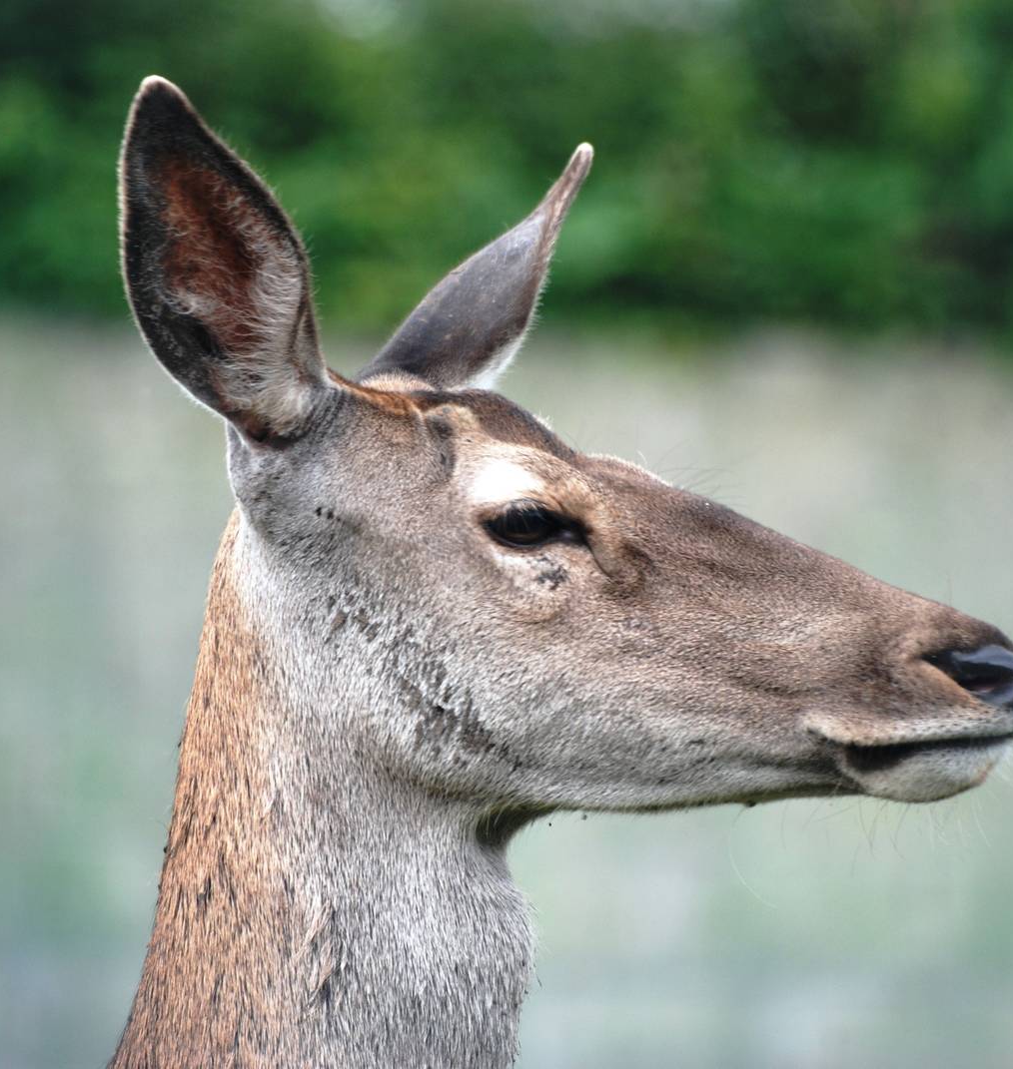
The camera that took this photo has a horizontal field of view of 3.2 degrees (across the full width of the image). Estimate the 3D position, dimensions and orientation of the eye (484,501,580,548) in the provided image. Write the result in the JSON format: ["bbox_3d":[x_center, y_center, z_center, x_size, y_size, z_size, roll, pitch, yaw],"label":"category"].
[{"bbox_3d":[0.011,-0.004,7.530,0.041,0.022,0.018,4,6,-14],"label":"eye"}]

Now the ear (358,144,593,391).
[{"bbox_3d":[-0.015,-0.111,7.710,0.075,0.050,0.165,-34,17,44],"label":"ear"}]

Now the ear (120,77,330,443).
[{"bbox_3d":[-0.117,-0.115,7.510,0.078,0.168,0.050,-16,22,5],"label":"ear"}]

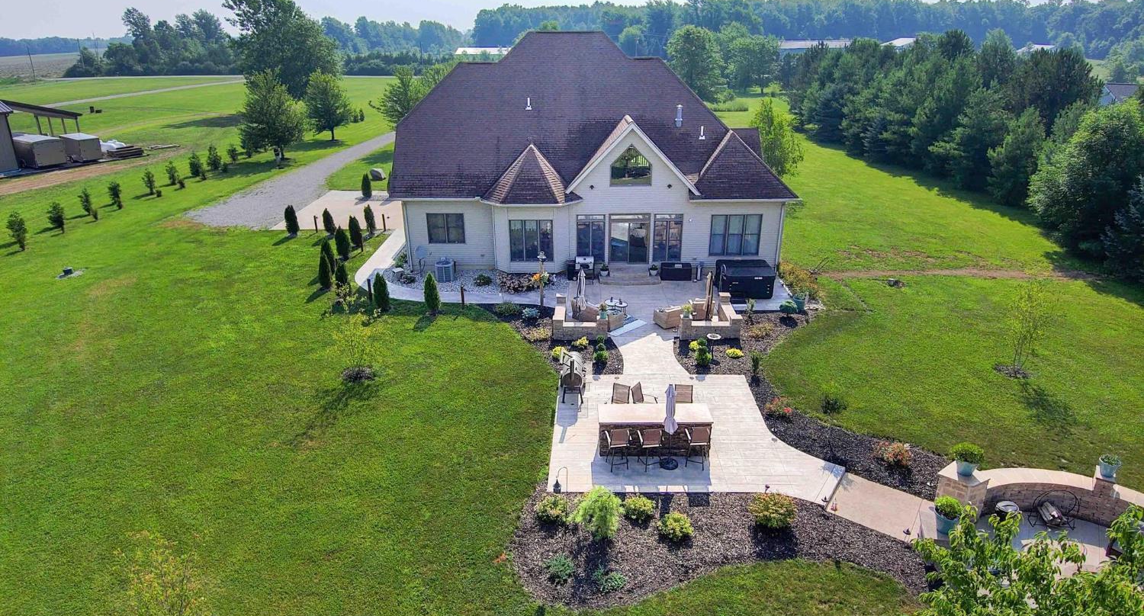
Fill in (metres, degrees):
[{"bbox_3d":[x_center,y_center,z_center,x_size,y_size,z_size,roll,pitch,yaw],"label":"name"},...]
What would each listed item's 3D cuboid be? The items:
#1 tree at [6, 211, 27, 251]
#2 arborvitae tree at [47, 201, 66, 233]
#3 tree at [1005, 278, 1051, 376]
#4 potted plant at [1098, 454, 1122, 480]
[{"bbox_3d":[-28.467,-4.025,35.608,0.920,1.950,0.920,0,21,1],"label":"tree"},{"bbox_3d":[-28.829,-5.114,38.797,0.880,1.680,0.880,0,21,1],"label":"arborvitae tree"},{"bbox_3d":[13.783,0.615,21.169,1.250,3.150,1.250,0,21,1],"label":"tree"},{"bbox_3d":[12.772,3.769,16.497,0.500,0.540,0.500,0,23,1],"label":"potted plant"}]

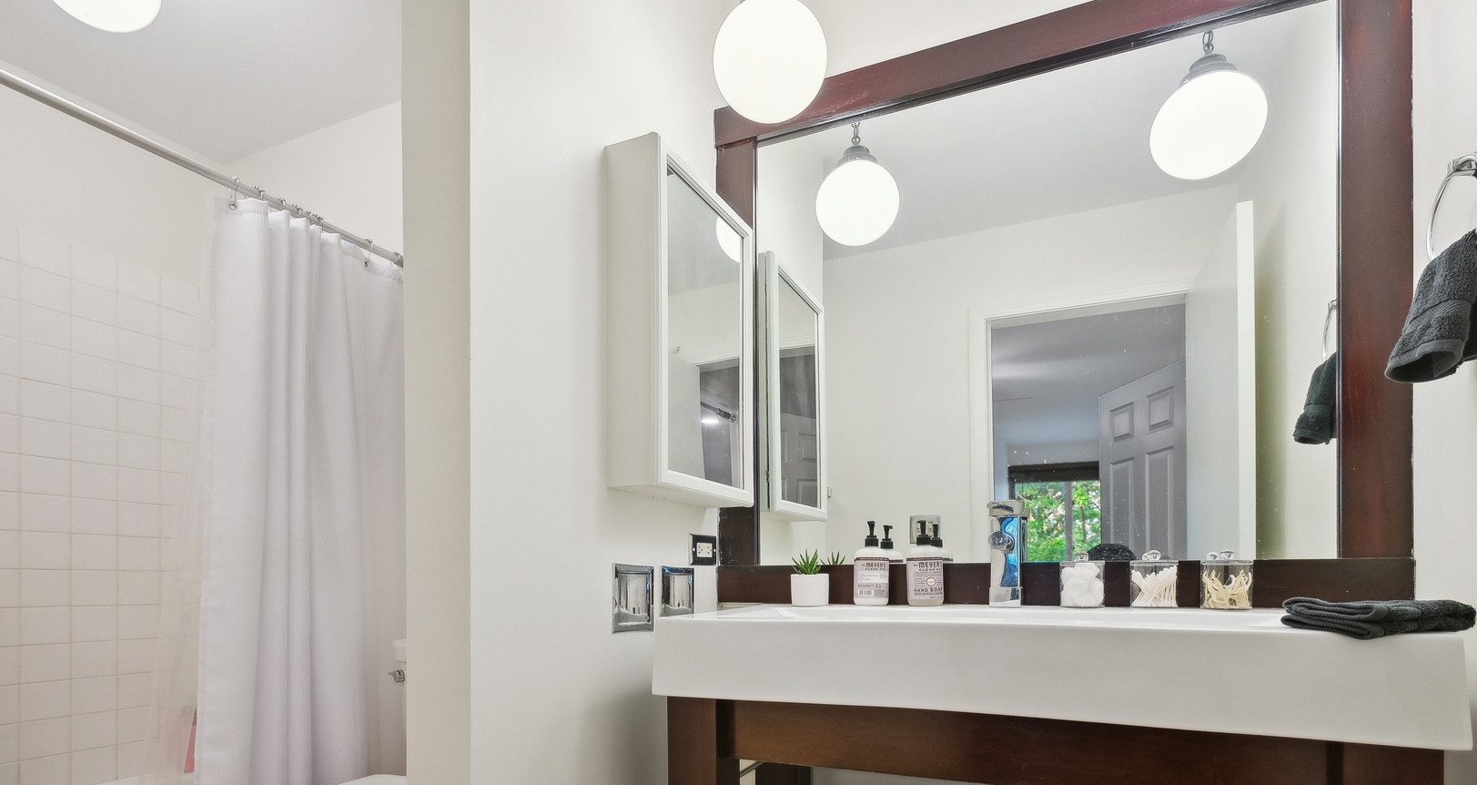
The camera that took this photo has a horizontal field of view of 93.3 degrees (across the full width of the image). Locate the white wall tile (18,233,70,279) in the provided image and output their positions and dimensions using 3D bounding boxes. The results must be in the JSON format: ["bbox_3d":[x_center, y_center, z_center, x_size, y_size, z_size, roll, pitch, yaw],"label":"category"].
[{"bbox_3d":[-2.041,-0.408,2.053,0.009,0.105,0.108,-3,-7,27],"label":"white wall tile"}]

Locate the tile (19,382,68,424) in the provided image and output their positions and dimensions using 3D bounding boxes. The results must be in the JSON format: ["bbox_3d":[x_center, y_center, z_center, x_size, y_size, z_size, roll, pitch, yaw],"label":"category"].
[{"bbox_3d":[-2.041,0.028,2.053,0.009,0.108,0.108,-3,-7,27],"label":"tile"}]

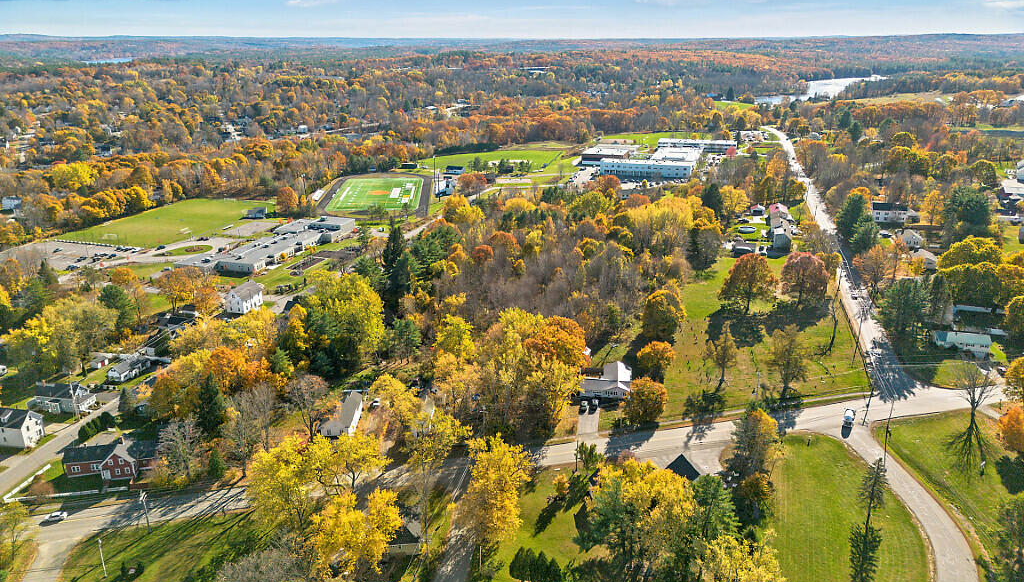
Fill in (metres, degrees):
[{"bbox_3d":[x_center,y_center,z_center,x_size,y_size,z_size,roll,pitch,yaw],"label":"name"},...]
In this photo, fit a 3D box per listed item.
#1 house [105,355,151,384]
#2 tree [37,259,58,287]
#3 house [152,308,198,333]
[{"bbox_3d":[-132.310,26.160,245.320,6.200,4.910,12.610,6,21,17],"label":"house"},{"bbox_3d":[-222.164,-7.552,339.497,9.000,13.500,9.000,0,20,0],"label":"tree"},{"bbox_3d":[-138.793,12.798,294.498,14.500,5.800,11.500,6,21,16],"label":"house"}]

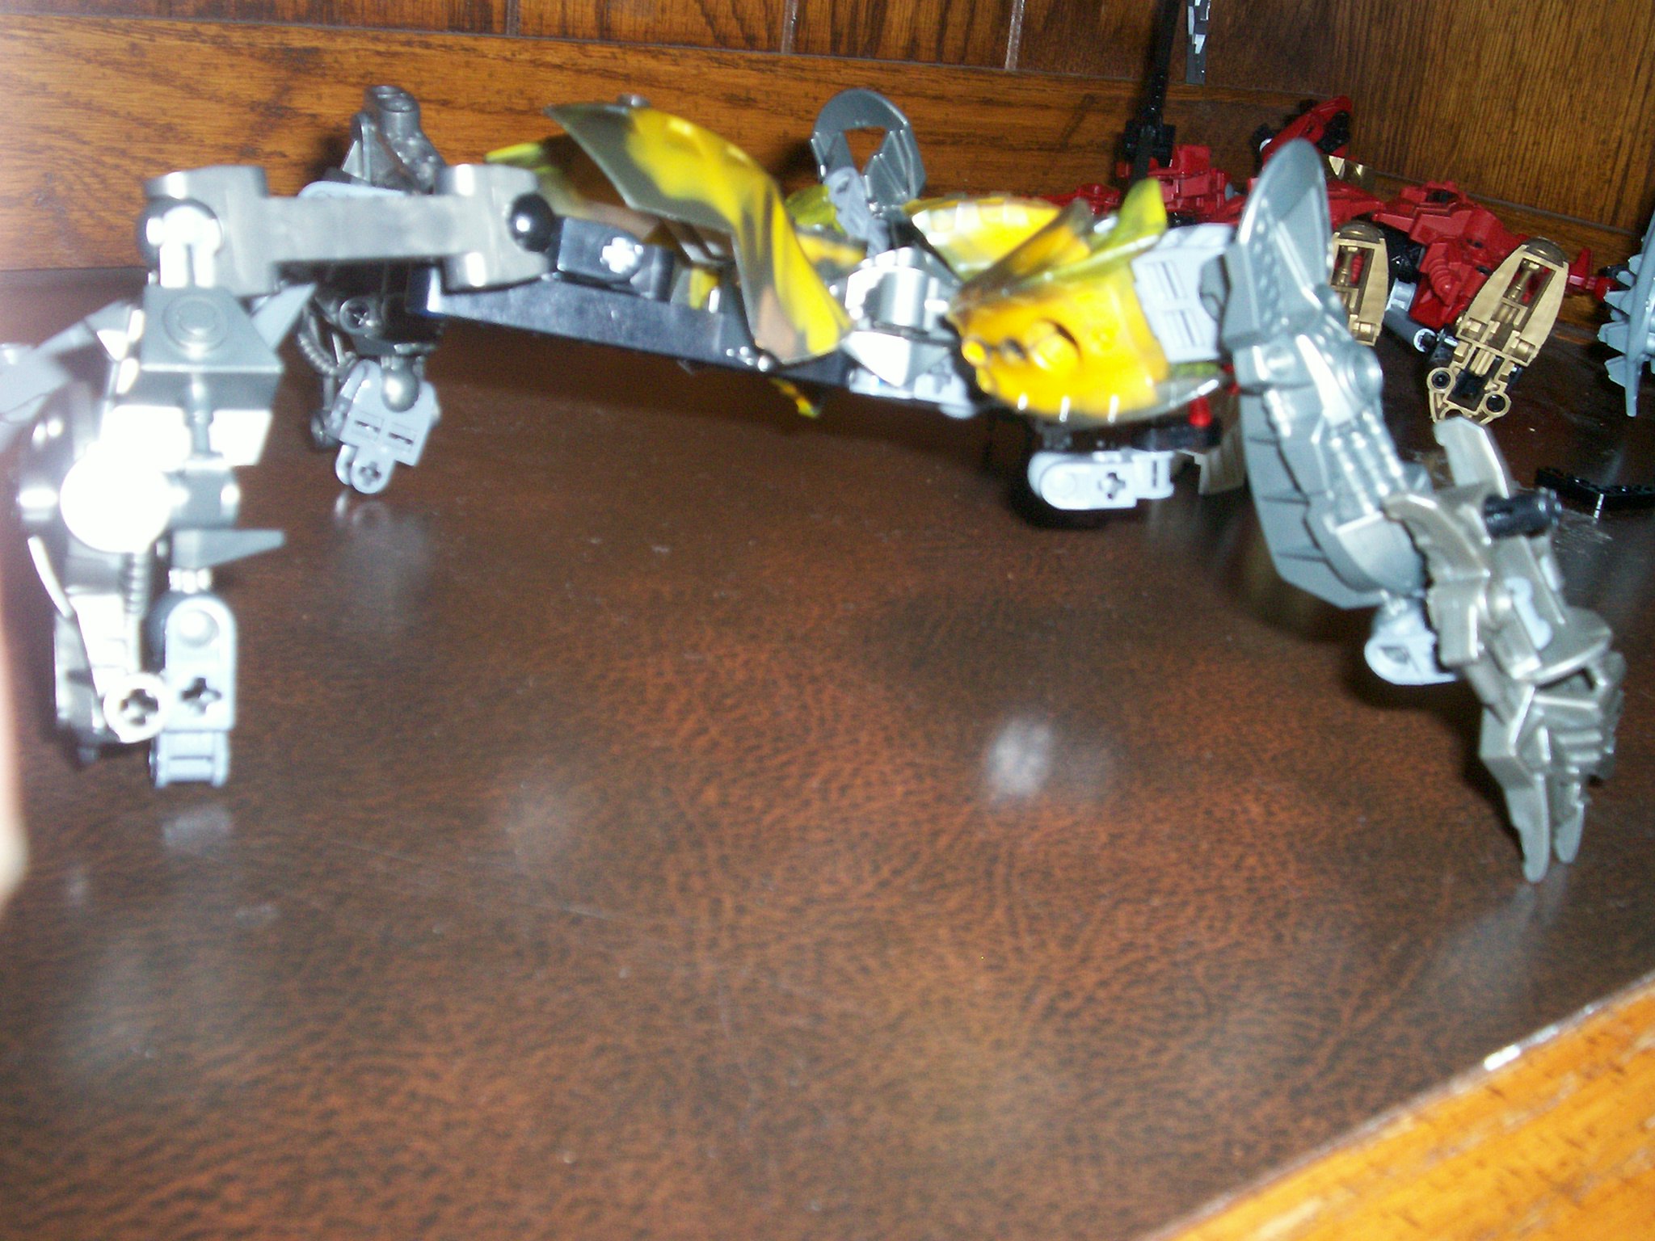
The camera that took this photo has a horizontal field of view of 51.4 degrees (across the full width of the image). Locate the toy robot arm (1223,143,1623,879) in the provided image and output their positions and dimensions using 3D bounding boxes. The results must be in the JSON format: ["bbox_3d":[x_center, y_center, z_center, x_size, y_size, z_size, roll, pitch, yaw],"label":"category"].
[{"bbox_3d":[0.083,-0.014,0.244,0.068,0.095,0.036,20,26,26],"label":"toy robot arm"}]

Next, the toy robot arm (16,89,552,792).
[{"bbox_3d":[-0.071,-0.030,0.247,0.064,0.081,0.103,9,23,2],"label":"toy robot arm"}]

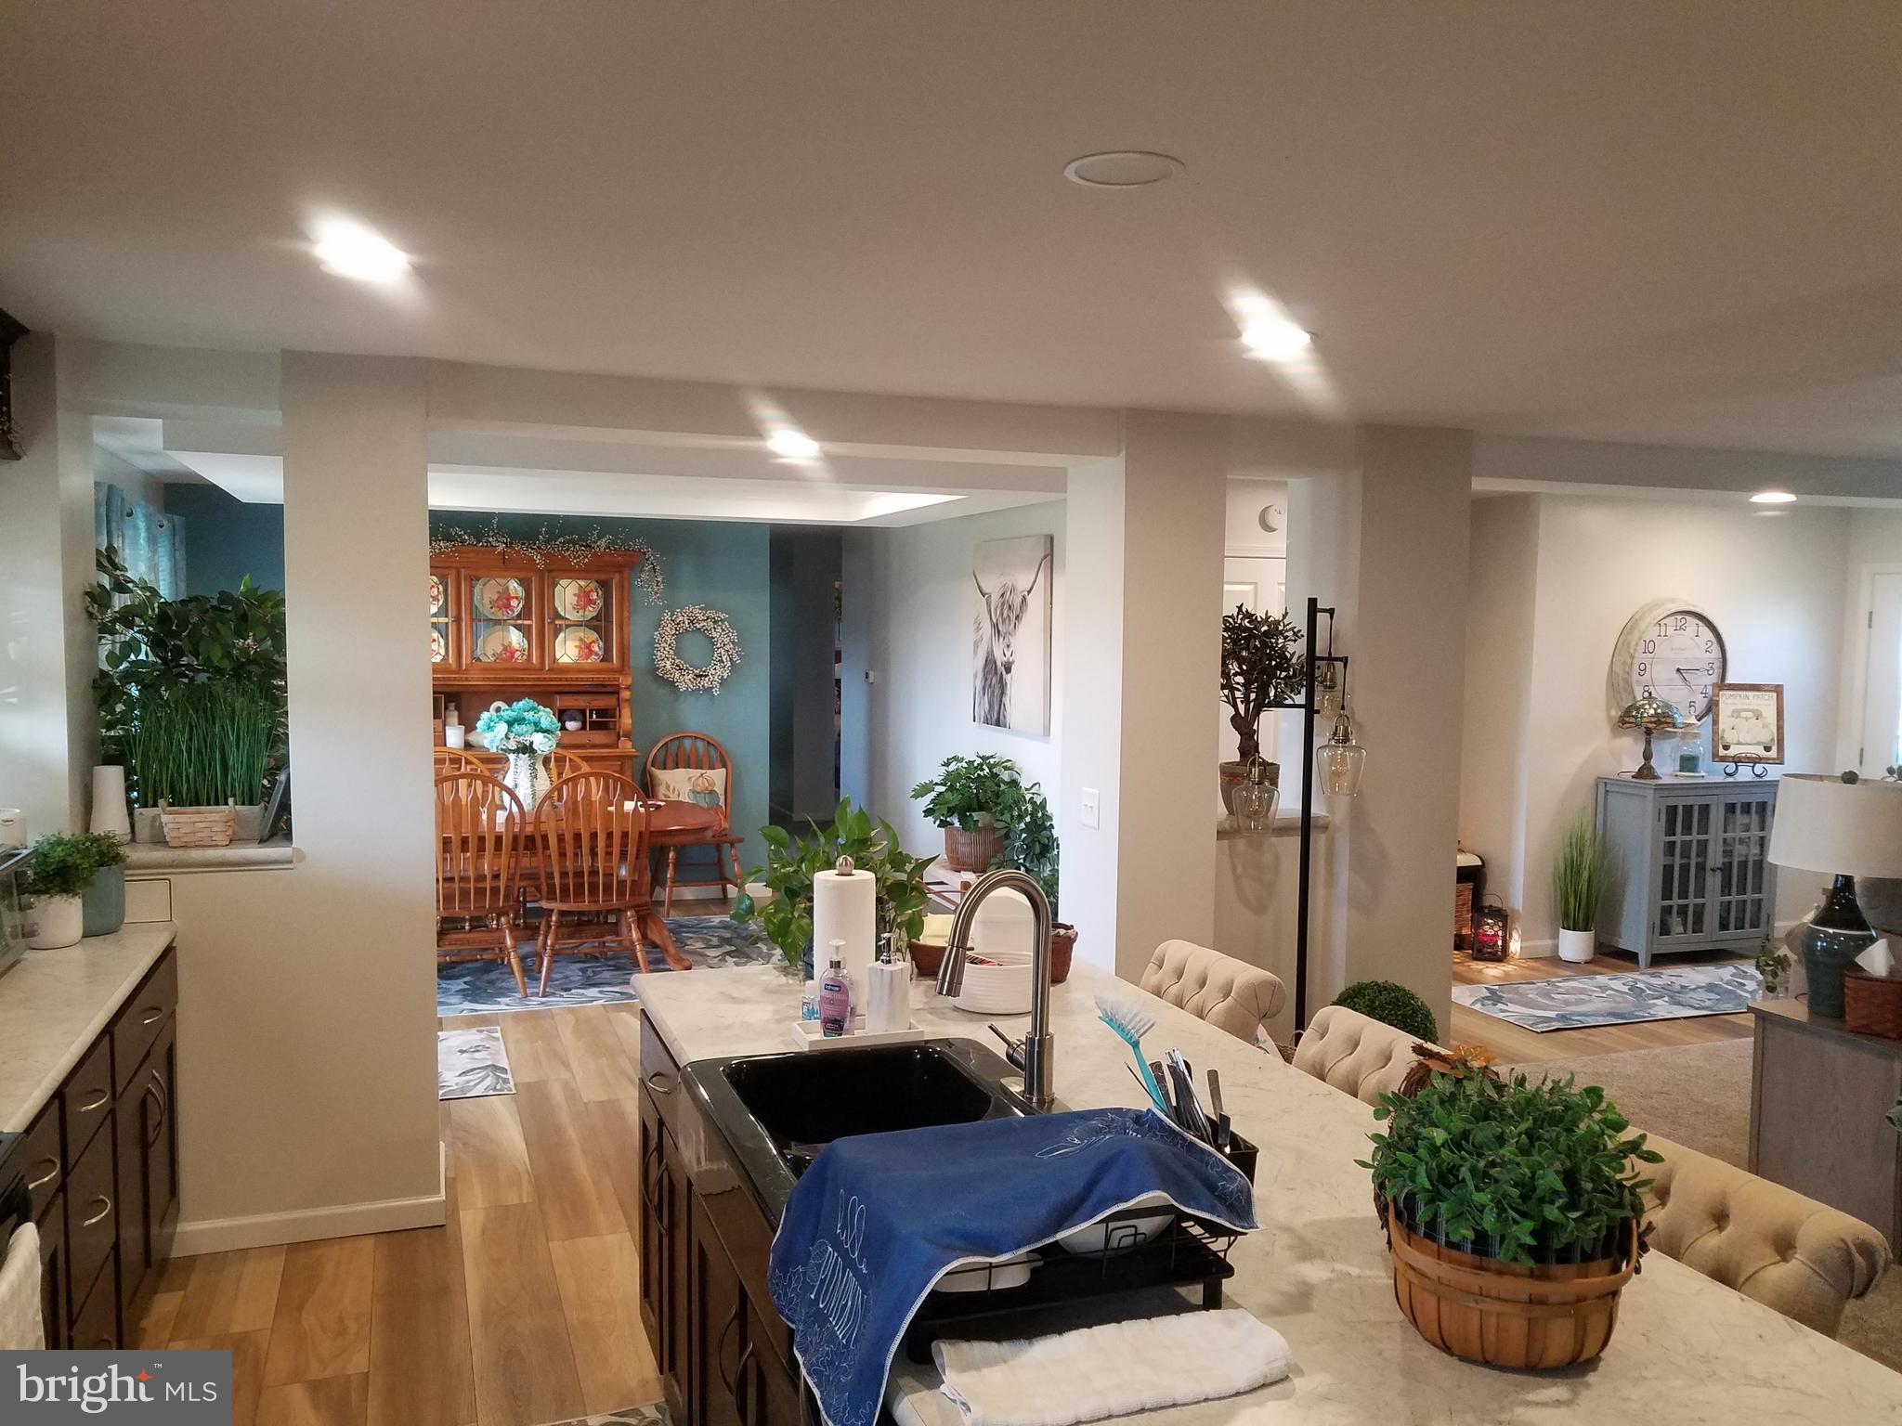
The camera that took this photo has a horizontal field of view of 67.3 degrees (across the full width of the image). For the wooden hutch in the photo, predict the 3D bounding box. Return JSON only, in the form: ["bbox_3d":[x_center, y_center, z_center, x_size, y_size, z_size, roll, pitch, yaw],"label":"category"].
[{"bbox_3d":[-2.647,0.132,8.420,1.560,2.170,0.480,-1,4,-20],"label":"wooden hutch"}]

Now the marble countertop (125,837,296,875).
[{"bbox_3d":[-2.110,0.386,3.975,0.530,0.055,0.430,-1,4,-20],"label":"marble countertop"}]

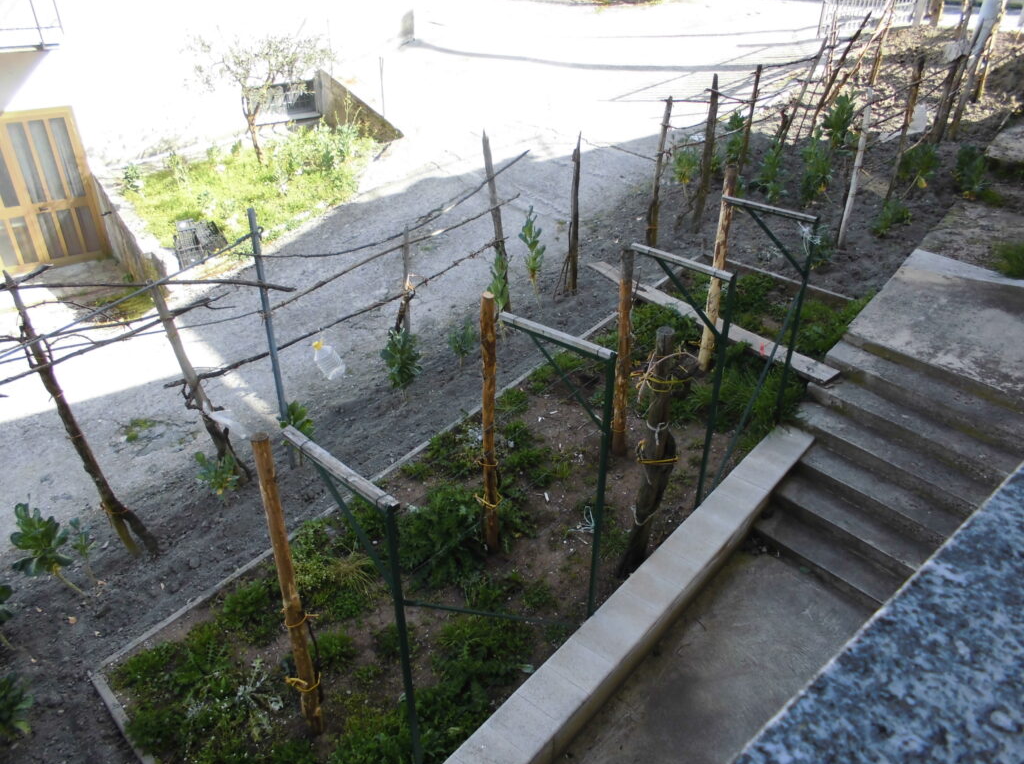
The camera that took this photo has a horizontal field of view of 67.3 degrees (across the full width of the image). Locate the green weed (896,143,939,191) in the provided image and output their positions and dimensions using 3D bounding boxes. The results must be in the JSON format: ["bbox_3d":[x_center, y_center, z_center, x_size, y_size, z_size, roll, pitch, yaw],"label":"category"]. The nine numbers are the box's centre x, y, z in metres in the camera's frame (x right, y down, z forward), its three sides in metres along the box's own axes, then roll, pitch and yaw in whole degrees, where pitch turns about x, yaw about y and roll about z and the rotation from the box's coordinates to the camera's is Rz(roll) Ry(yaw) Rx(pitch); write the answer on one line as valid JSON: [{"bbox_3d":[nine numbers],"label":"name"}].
[{"bbox_3d":[5.478,-2.898,10.391,0.527,0.661,0.512,16,37,23],"label":"green weed"}]

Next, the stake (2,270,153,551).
[{"bbox_3d":[-2.678,0.303,4.838,0.130,2.150,0.120,-27,38,-28],"label":"stake"}]

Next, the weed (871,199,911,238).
[{"bbox_3d":[4.662,-2.014,9.473,0.458,0.482,0.445,16,37,23],"label":"weed"}]

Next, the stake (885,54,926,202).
[{"bbox_3d":[5.457,-3.470,10.660,0.090,1.952,0.090,1,28,0],"label":"stake"}]

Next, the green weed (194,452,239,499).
[{"bbox_3d":[-2.291,0.681,5.963,0.320,0.300,0.320,-13,31,-22],"label":"green weed"}]

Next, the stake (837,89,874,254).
[{"bbox_3d":[4.180,-2.539,9.345,0.080,1.957,0.080,-1,28,1],"label":"stake"}]

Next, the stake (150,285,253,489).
[{"bbox_3d":[-2.283,0.087,5.687,0.130,1.816,0.130,-25,40,-20],"label":"stake"}]

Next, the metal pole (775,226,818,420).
[{"bbox_3d":[2.299,-0.437,6.242,0.050,1.757,0.050,21,35,33],"label":"metal pole"}]

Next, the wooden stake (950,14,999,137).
[{"bbox_3d":[7.423,-4.918,12.428,0.140,1.844,0.140,1,28,-1],"label":"wooden stake"}]

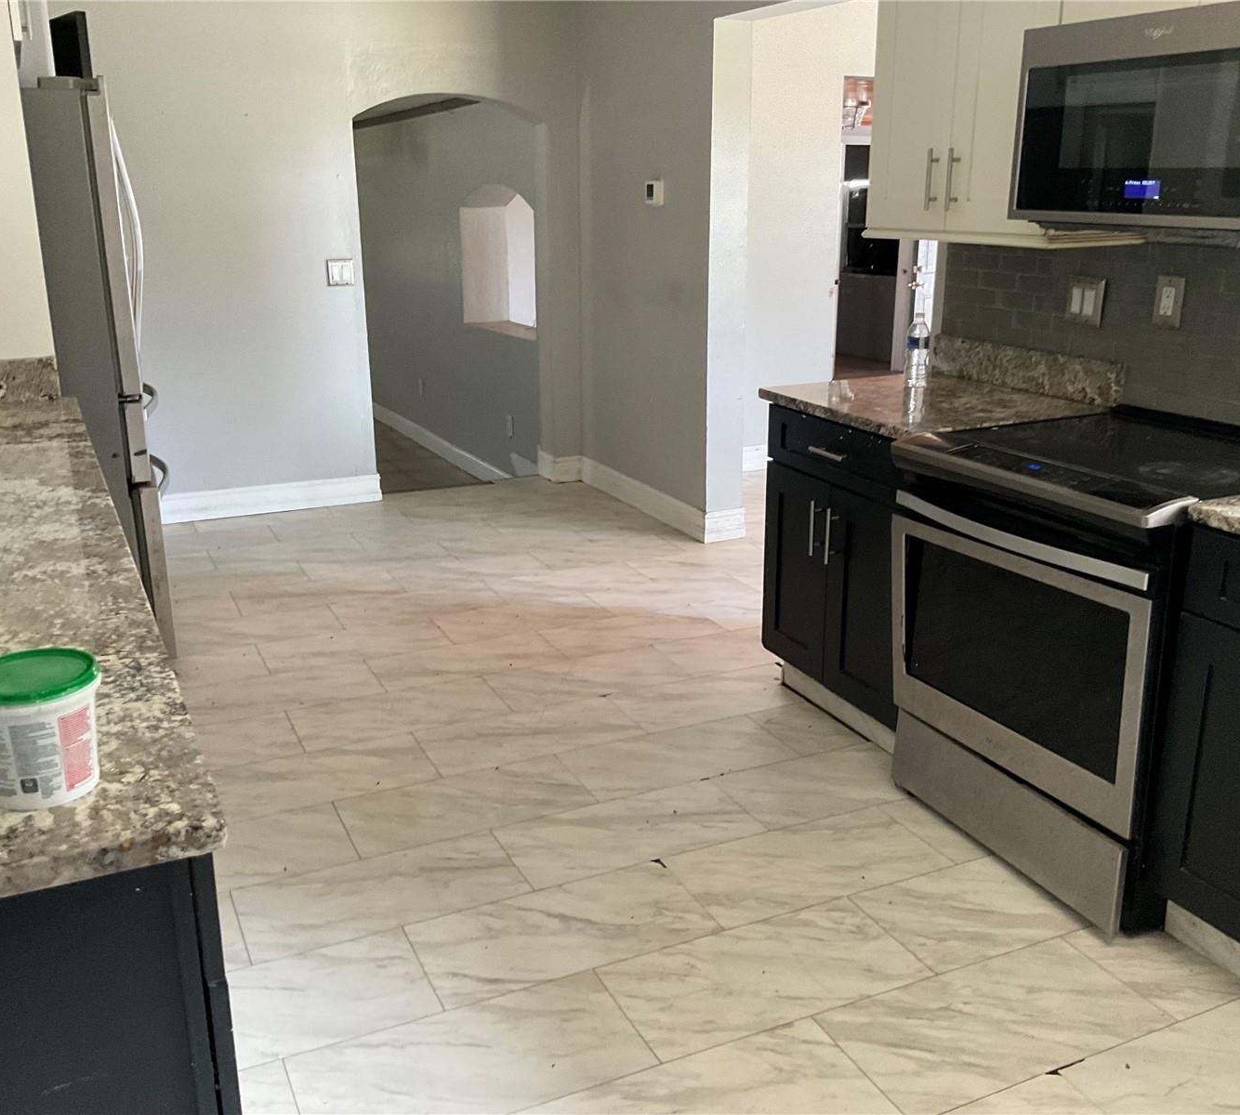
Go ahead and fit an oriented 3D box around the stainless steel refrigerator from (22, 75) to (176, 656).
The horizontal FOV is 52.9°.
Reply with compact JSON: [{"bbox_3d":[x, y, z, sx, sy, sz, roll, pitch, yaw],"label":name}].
[{"bbox_3d":[-1.998,-0.573,4.060,0.860,1.800,0.910,-8,19,-23],"label":"stainless steel refrigerator"}]

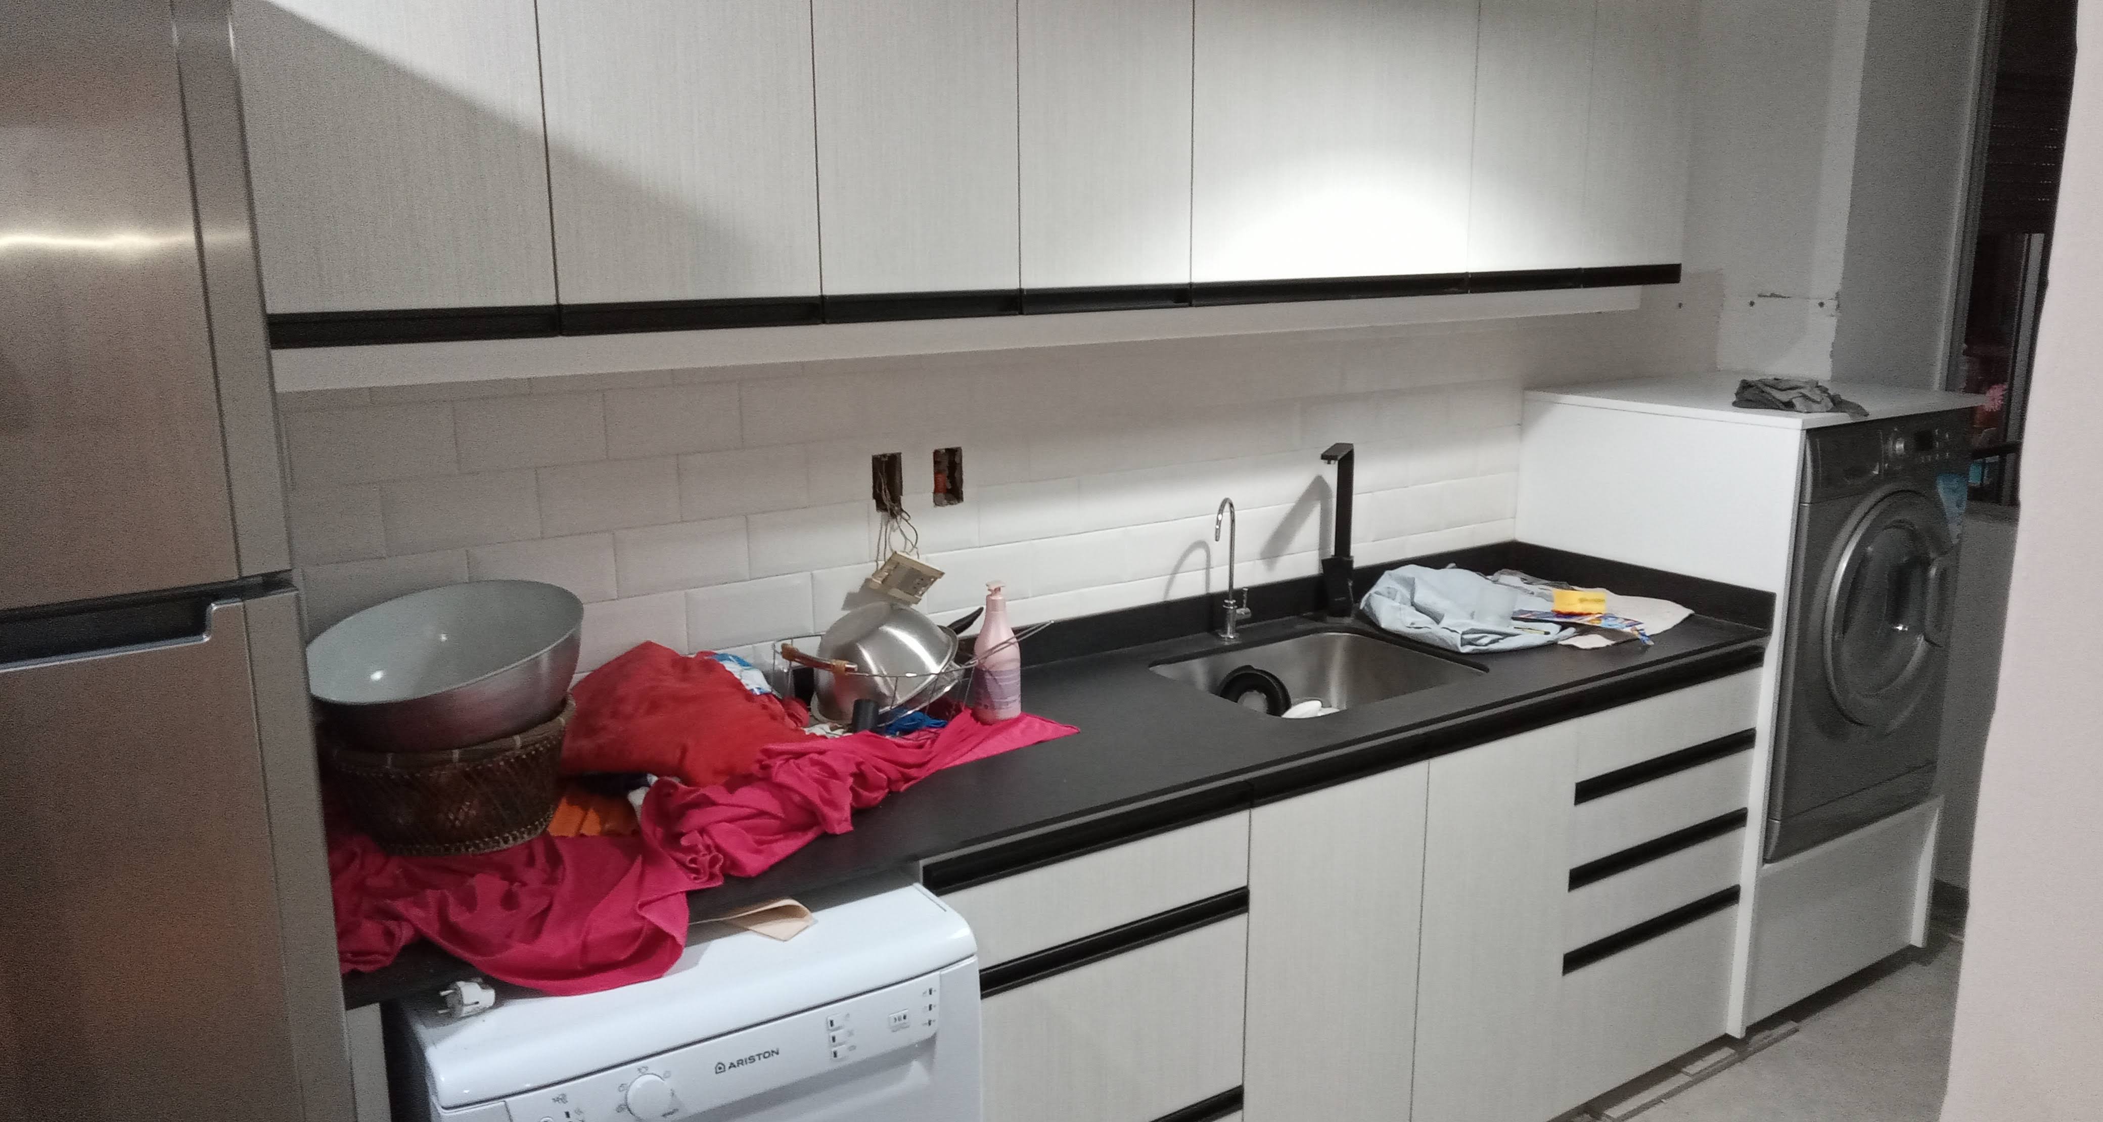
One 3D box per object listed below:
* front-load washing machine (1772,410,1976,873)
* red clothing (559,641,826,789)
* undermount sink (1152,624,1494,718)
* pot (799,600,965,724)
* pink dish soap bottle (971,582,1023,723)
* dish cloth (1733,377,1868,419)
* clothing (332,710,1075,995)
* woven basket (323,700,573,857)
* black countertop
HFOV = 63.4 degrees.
[{"bbox_3d":[1.438,0.094,3.501,0.598,0.828,0.554,-9,15,-35],"label":"front-load washing machine"},{"bbox_3d":[-0.483,0.203,2.324,0.402,0.176,0.235,-9,15,-35],"label":"red clothing"},{"bbox_3d":[0.452,0.272,2.902,0.505,0.181,0.392,-9,15,-35],"label":"undermount sink"},{"bbox_3d":[-0.274,0.123,2.506,0.225,0.103,0.225,-40,19,-23],"label":"pot"},{"bbox_3d":[-0.086,0.135,2.586,0.066,0.207,0.055,-1,12,-6],"label":"pink dish soap bottle"},{"bbox_3d":[1.434,-0.316,3.231,0.304,0.041,0.294,-9,15,-35],"label":"dish cloth"},{"bbox_3d":[-0.352,0.324,2.140,1.117,0.103,0.524,-9,15,-35],"label":"clothing"},{"bbox_3d":[-0.750,0.258,2.119,0.320,0.146,0.320,-9,15,-35],"label":"woven basket"},{"bbox_3d":[0.131,0.212,2.603,2.499,0.101,0.576,-9,15,-35],"label":"black countertop"}]

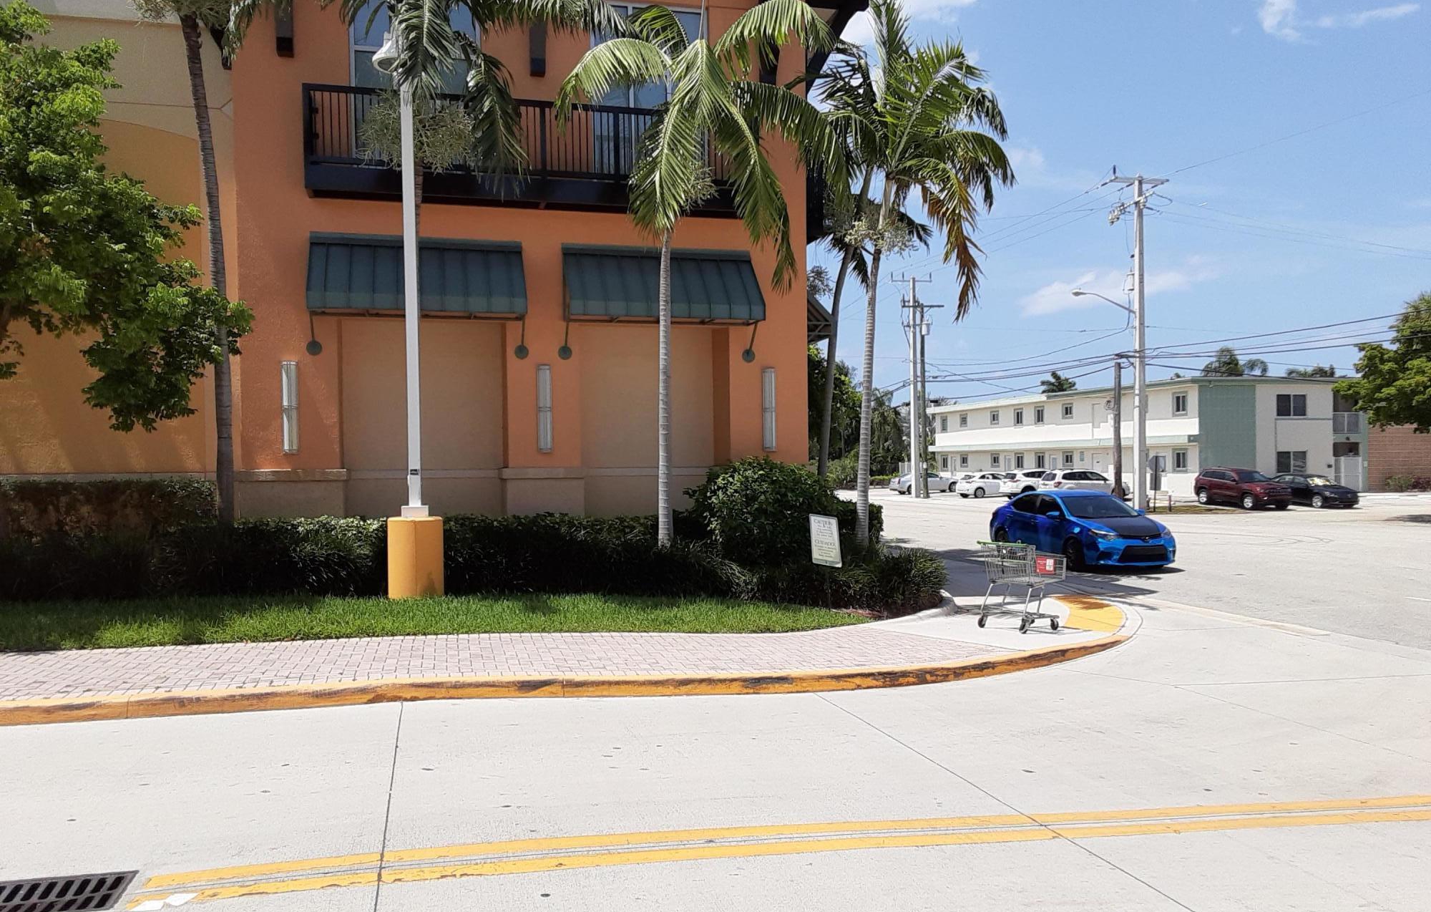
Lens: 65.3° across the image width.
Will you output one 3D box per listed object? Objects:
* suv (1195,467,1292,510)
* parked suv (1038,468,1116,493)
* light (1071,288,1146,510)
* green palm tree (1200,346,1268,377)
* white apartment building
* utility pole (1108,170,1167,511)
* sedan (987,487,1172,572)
[{"bbox_3d":[24.909,1.470,52.800,1.930,1.760,4.800,0,-1,-15],"label":"suv"},{"bbox_3d":[20.328,1.497,61.500,4.600,1.720,1.800,0,-1,-16],"label":"parked suv"},{"bbox_3d":[16.070,-2.250,45.450,3.000,9.000,0.500,-1,-1,-12],"label":"light"},{"bbox_3d":[42.700,-3.300,92.000,6.300,11.500,6.300,-1,-1,0],"label":"green palm tree"},{"bbox_3d":[26.550,-0.840,75.400,10.800,6.200,32.300,-1,-1,-14],"label":"white apartment building"},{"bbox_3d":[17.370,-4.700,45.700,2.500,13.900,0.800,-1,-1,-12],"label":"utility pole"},{"bbox_3d":[7.060,1.365,21.767,1.780,1.460,4.640,-1,-1,-11],"label":"sedan"}]

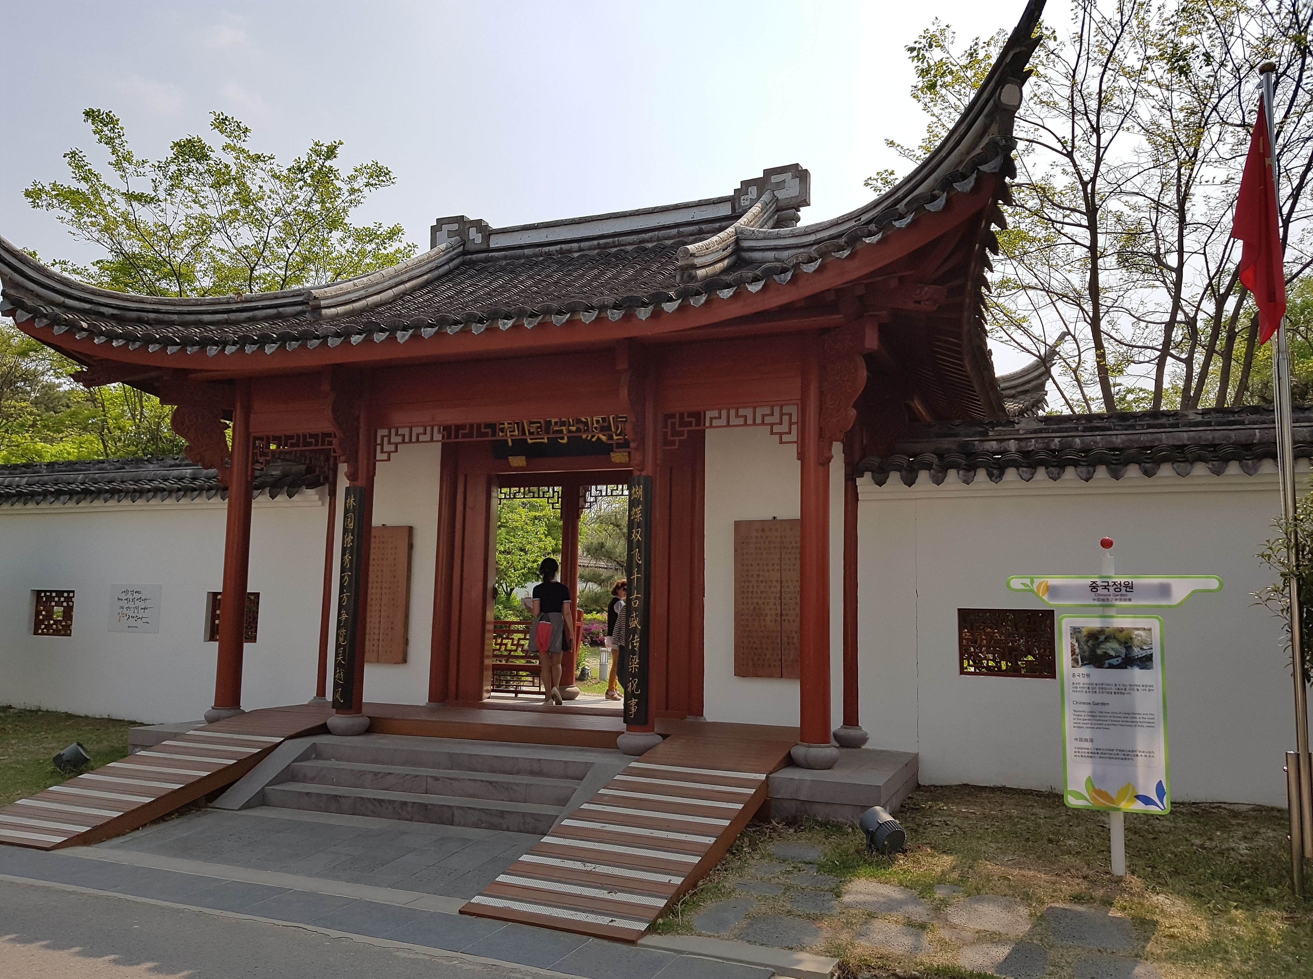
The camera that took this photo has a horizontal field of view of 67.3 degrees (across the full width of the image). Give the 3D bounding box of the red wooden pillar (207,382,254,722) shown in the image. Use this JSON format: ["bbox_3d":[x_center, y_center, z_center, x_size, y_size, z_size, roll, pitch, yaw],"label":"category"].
[{"bbox_3d":[-4.358,0.639,10.278,0.367,3.553,0.367,-2,-8,21],"label":"red wooden pillar"}]

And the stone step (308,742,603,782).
[{"bbox_3d":[-1.719,2.300,8.405,2.715,0.150,0.320,-2,-8,21],"label":"stone step"}]

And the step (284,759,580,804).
[{"bbox_3d":[-1.828,2.414,8.107,2.752,0.158,0.264,-2,-8,21],"label":"step"}]

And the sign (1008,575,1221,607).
[{"bbox_3d":[2.743,0.614,5.946,1.164,0.188,0.037,-2,-8,21],"label":"sign"}]

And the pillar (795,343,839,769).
[{"bbox_3d":[1.294,0.478,8.059,0.367,3.475,0.367,-2,-8,21],"label":"pillar"}]

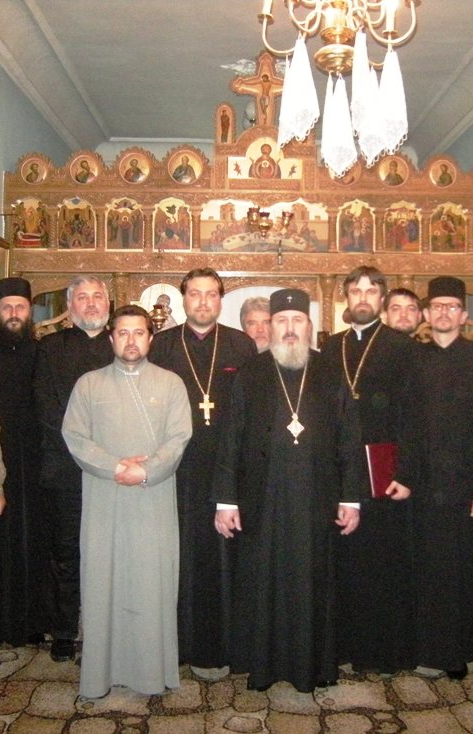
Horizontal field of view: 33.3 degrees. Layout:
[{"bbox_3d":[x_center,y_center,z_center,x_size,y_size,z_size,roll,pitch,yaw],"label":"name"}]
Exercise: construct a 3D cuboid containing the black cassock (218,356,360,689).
[{"bbox_3d":[0.231,0.660,3.580,0.640,1.475,0.400,0,1,1],"label":"black cassock"}]

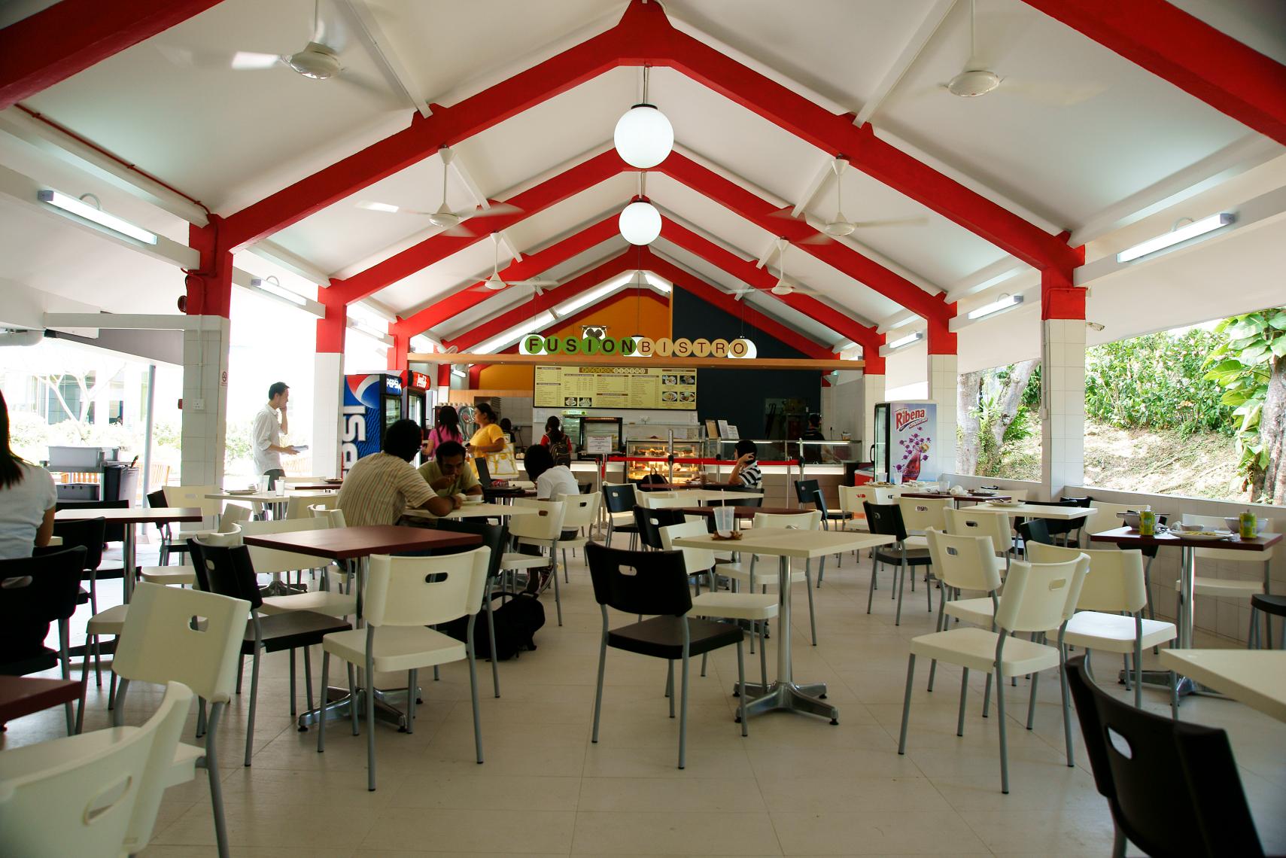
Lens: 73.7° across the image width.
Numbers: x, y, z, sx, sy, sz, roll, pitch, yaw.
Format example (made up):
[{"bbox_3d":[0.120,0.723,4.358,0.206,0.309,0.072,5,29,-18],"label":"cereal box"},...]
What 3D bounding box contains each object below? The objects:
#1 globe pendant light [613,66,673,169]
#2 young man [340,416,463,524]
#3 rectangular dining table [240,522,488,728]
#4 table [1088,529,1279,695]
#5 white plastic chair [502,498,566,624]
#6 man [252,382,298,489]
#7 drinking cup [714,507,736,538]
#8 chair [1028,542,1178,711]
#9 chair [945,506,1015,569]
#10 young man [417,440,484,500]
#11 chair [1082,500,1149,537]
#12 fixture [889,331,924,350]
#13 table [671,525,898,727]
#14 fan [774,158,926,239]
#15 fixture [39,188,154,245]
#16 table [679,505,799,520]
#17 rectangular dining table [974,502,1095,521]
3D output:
[{"bbox_3d":[0.004,-2.690,7.397,0.515,0.880,0.515,1,-1,0],"label":"globe pendant light"},{"bbox_3d":[-1.344,0.586,4.803,0.768,1.293,0.545,1,-1,-42],"label":"young man"},{"bbox_3d":[-1.185,0.836,3.633,0.707,0.758,0.707,0,-1,37],"label":"rectangular dining table"},{"bbox_3d":[2.680,0.896,4.209,0.700,0.745,0.700,0,-1,35],"label":"table"},{"bbox_3d":[-0.825,0.853,5.439,0.450,0.780,0.520,0,-1,40],"label":"white plastic chair"},{"bbox_3d":[-3.678,0.383,8.570,0.450,1.730,0.480,1,-1,0],"label":"man"},{"bbox_3d":[0.366,0.415,3.808,0.094,0.128,0.094,1,-1,0],"label":"drinking cup"},{"bbox_3d":[1.914,0.857,3.591,0.460,0.780,0.510,0,-1,44],"label":"chair"},{"bbox_3d":[2.198,0.883,5.319,0.515,0.788,0.465,1,-1,-33],"label":"chair"},{"bbox_3d":[-1.269,0.655,5.545,0.545,1.192,0.768,1,-1,-27],"label":"young man"},{"bbox_3d":[3.169,0.916,6.038,0.510,0.780,0.460,1,-1,-23],"label":"chair"},{"bbox_3d":[3.595,-1.207,11.732,0.100,0.090,1.230,1,-1,0],"label":"fixture"},{"bbox_3d":[0.621,0.856,3.764,0.697,0.758,0.707,0,-1,40],"label":"table"},{"bbox_3d":[1.740,-2.011,7.446,1.420,0.680,1.420,1,-1,0],"label":"fan"},{"bbox_3d":[-3.750,-1.450,5.960,0.100,0.070,1.180,1,-1,0],"label":"fixture"},{"bbox_3d":[0.573,0.885,5.401,0.700,0.750,0.700,0,-1,44],"label":"table"},{"bbox_3d":[2.588,0.918,5.776,0.700,0.750,0.700,2,-1,-41],"label":"rectangular dining table"}]

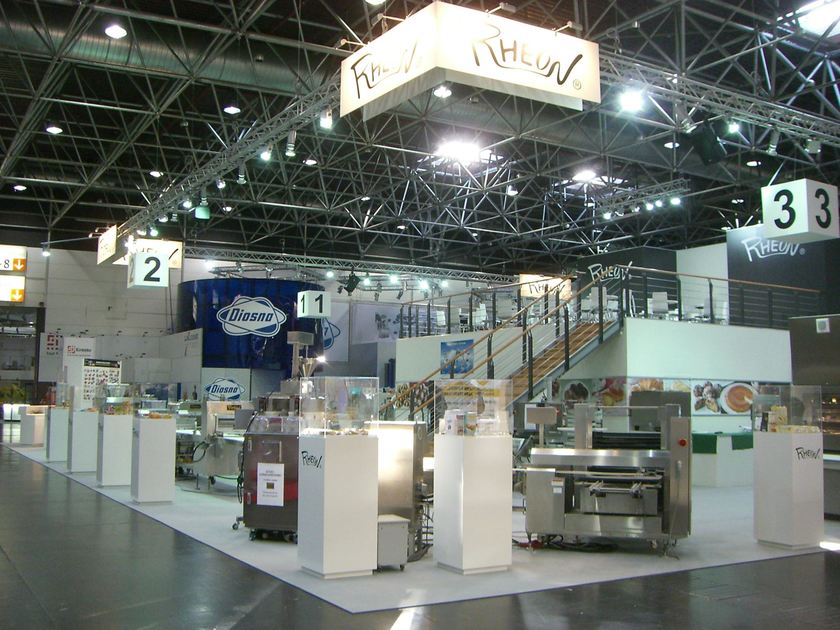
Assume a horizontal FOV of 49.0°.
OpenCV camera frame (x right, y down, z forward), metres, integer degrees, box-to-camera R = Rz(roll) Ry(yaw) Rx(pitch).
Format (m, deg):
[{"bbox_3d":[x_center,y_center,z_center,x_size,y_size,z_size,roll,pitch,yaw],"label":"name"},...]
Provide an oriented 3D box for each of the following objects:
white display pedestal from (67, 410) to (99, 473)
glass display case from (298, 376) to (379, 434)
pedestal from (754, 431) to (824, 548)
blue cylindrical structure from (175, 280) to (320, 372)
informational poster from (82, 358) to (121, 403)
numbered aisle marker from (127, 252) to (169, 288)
[{"bbox_3d":[-6.497,2.422,17.750,0.500,1.170,0.500,3,-6,-30],"label":"white display pedestal"},{"bbox_3d":[-0.697,0.798,7.982,0.498,0.496,0.498,4,-6,-32],"label":"glass display case"},{"bbox_3d":[3.819,1.797,9.566,0.498,1.150,0.498,3,-6,-31],"label":"pedestal"},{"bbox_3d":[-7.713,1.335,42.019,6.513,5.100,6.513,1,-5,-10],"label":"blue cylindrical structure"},{"bbox_3d":[-7.224,1.497,20.944,0.040,1.000,1.050,-2,-6,30],"label":"informational poster"},{"bbox_3d":[-6.228,-1.007,21.068,0.750,0.750,0.750,3,-6,-30],"label":"numbered aisle marker"}]

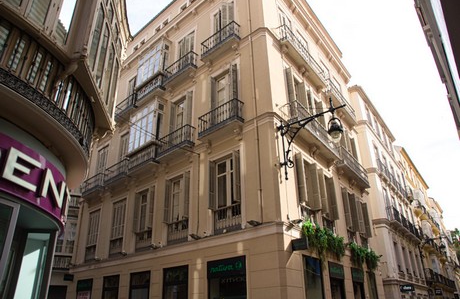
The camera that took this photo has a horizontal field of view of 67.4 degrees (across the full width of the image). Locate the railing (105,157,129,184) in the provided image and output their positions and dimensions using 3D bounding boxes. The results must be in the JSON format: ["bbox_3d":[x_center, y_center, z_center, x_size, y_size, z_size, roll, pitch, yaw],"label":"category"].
[{"bbox_3d":[-6.640,1.400,20.596,2.372,1.029,0.470,-23,-33,38],"label":"railing"}]

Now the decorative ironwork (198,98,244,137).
[{"bbox_3d":[-0.416,-1.272,15.344,2.300,1.090,0.560,-22,-32,38],"label":"decorative ironwork"}]

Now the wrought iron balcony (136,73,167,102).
[{"bbox_3d":[-4.736,-3.505,20.854,2.352,0.941,0.470,-23,-33,38],"label":"wrought iron balcony"}]

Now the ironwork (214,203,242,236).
[{"bbox_3d":[-0.126,2.748,13.715,1.530,1.010,0.110,-22,-32,38],"label":"ironwork"}]

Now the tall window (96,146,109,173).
[{"bbox_3d":[-8.269,1.148,22.207,1.416,2.561,0.153,-23,-32,38],"label":"tall window"}]

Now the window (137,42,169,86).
[{"bbox_3d":[-4.869,-5.229,21.532,2.520,2.550,0.520,-22,-32,38],"label":"window"}]

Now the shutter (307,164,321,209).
[{"bbox_3d":[3.617,1.607,14.776,0.353,2.058,0.080,-19,-30,32],"label":"shutter"}]

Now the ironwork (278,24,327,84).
[{"bbox_3d":[3.811,-4.598,17.670,0.437,0.850,4.720,-18,-30,32],"label":"ironwork"}]

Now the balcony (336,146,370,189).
[{"bbox_3d":[7.292,1.202,20.107,0.507,0.909,5.487,-18,-30,32],"label":"balcony"}]

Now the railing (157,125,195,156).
[{"bbox_3d":[-2.730,-0.289,17.334,2.381,1.029,0.470,-23,-33,38],"label":"railing"}]

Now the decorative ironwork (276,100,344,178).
[{"bbox_3d":[2.975,-0.440,12.325,2.502,2.608,0.496,-18,-30,32],"label":"decorative ironwork"}]

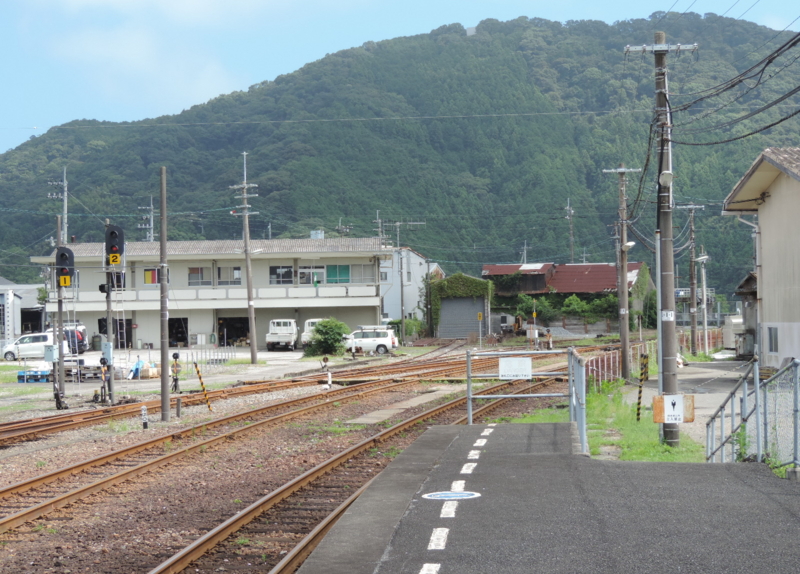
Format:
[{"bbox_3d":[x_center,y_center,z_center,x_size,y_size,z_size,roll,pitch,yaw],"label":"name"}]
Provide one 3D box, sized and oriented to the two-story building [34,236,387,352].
[{"bbox_3d":[-13.516,0.413,120.059,25.700,8.000,8.200,-1,-1,0],"label":"two-story building"}]

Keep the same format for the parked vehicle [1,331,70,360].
[{"bbox_3d":[-21.651,3.530,96.300,3.900,1.580,1.680,-1,-1,-8],"label":"parked vehicle"}]

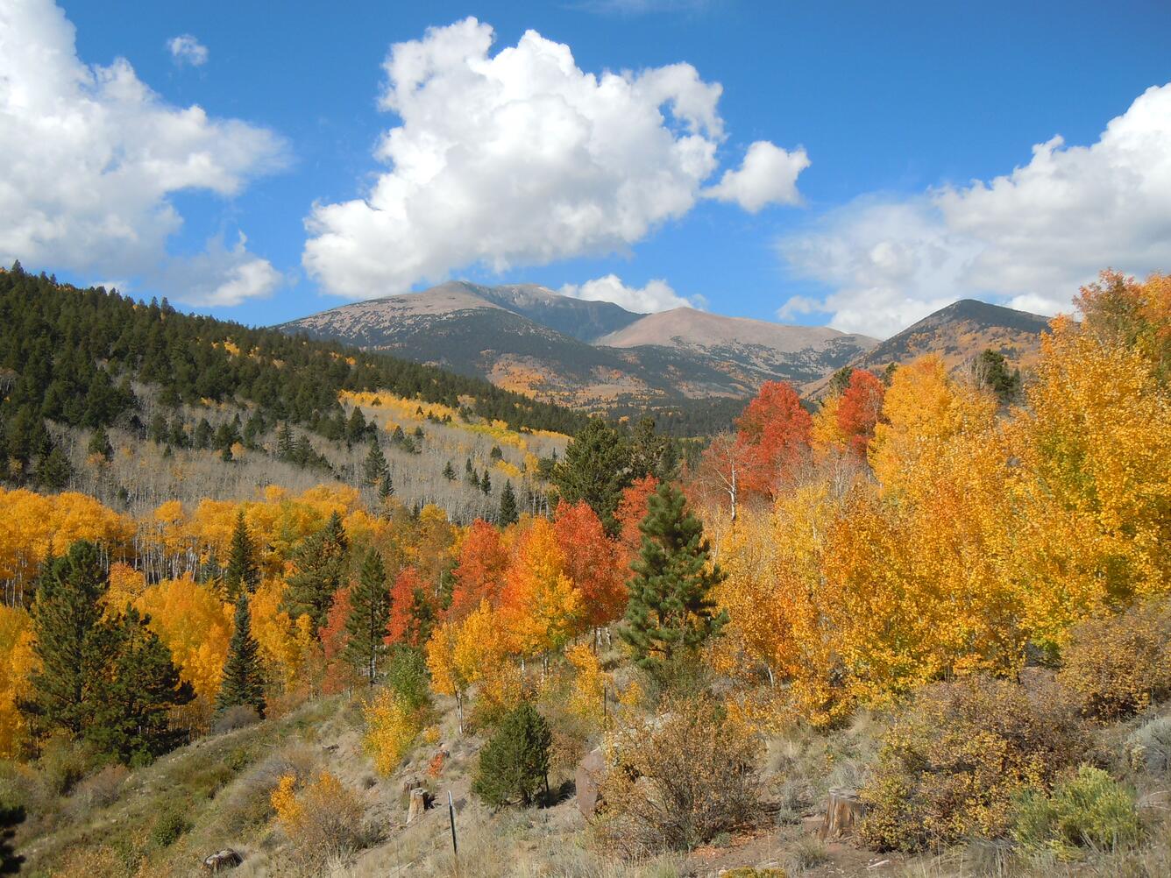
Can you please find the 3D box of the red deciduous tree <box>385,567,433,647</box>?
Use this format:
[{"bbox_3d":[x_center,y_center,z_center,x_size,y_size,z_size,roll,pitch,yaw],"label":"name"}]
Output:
[{"bbox_3d":[-10.380,10.760,60.000,2.870,6.440,2.870,0,0,0],"label":"red deciduous tree"}]

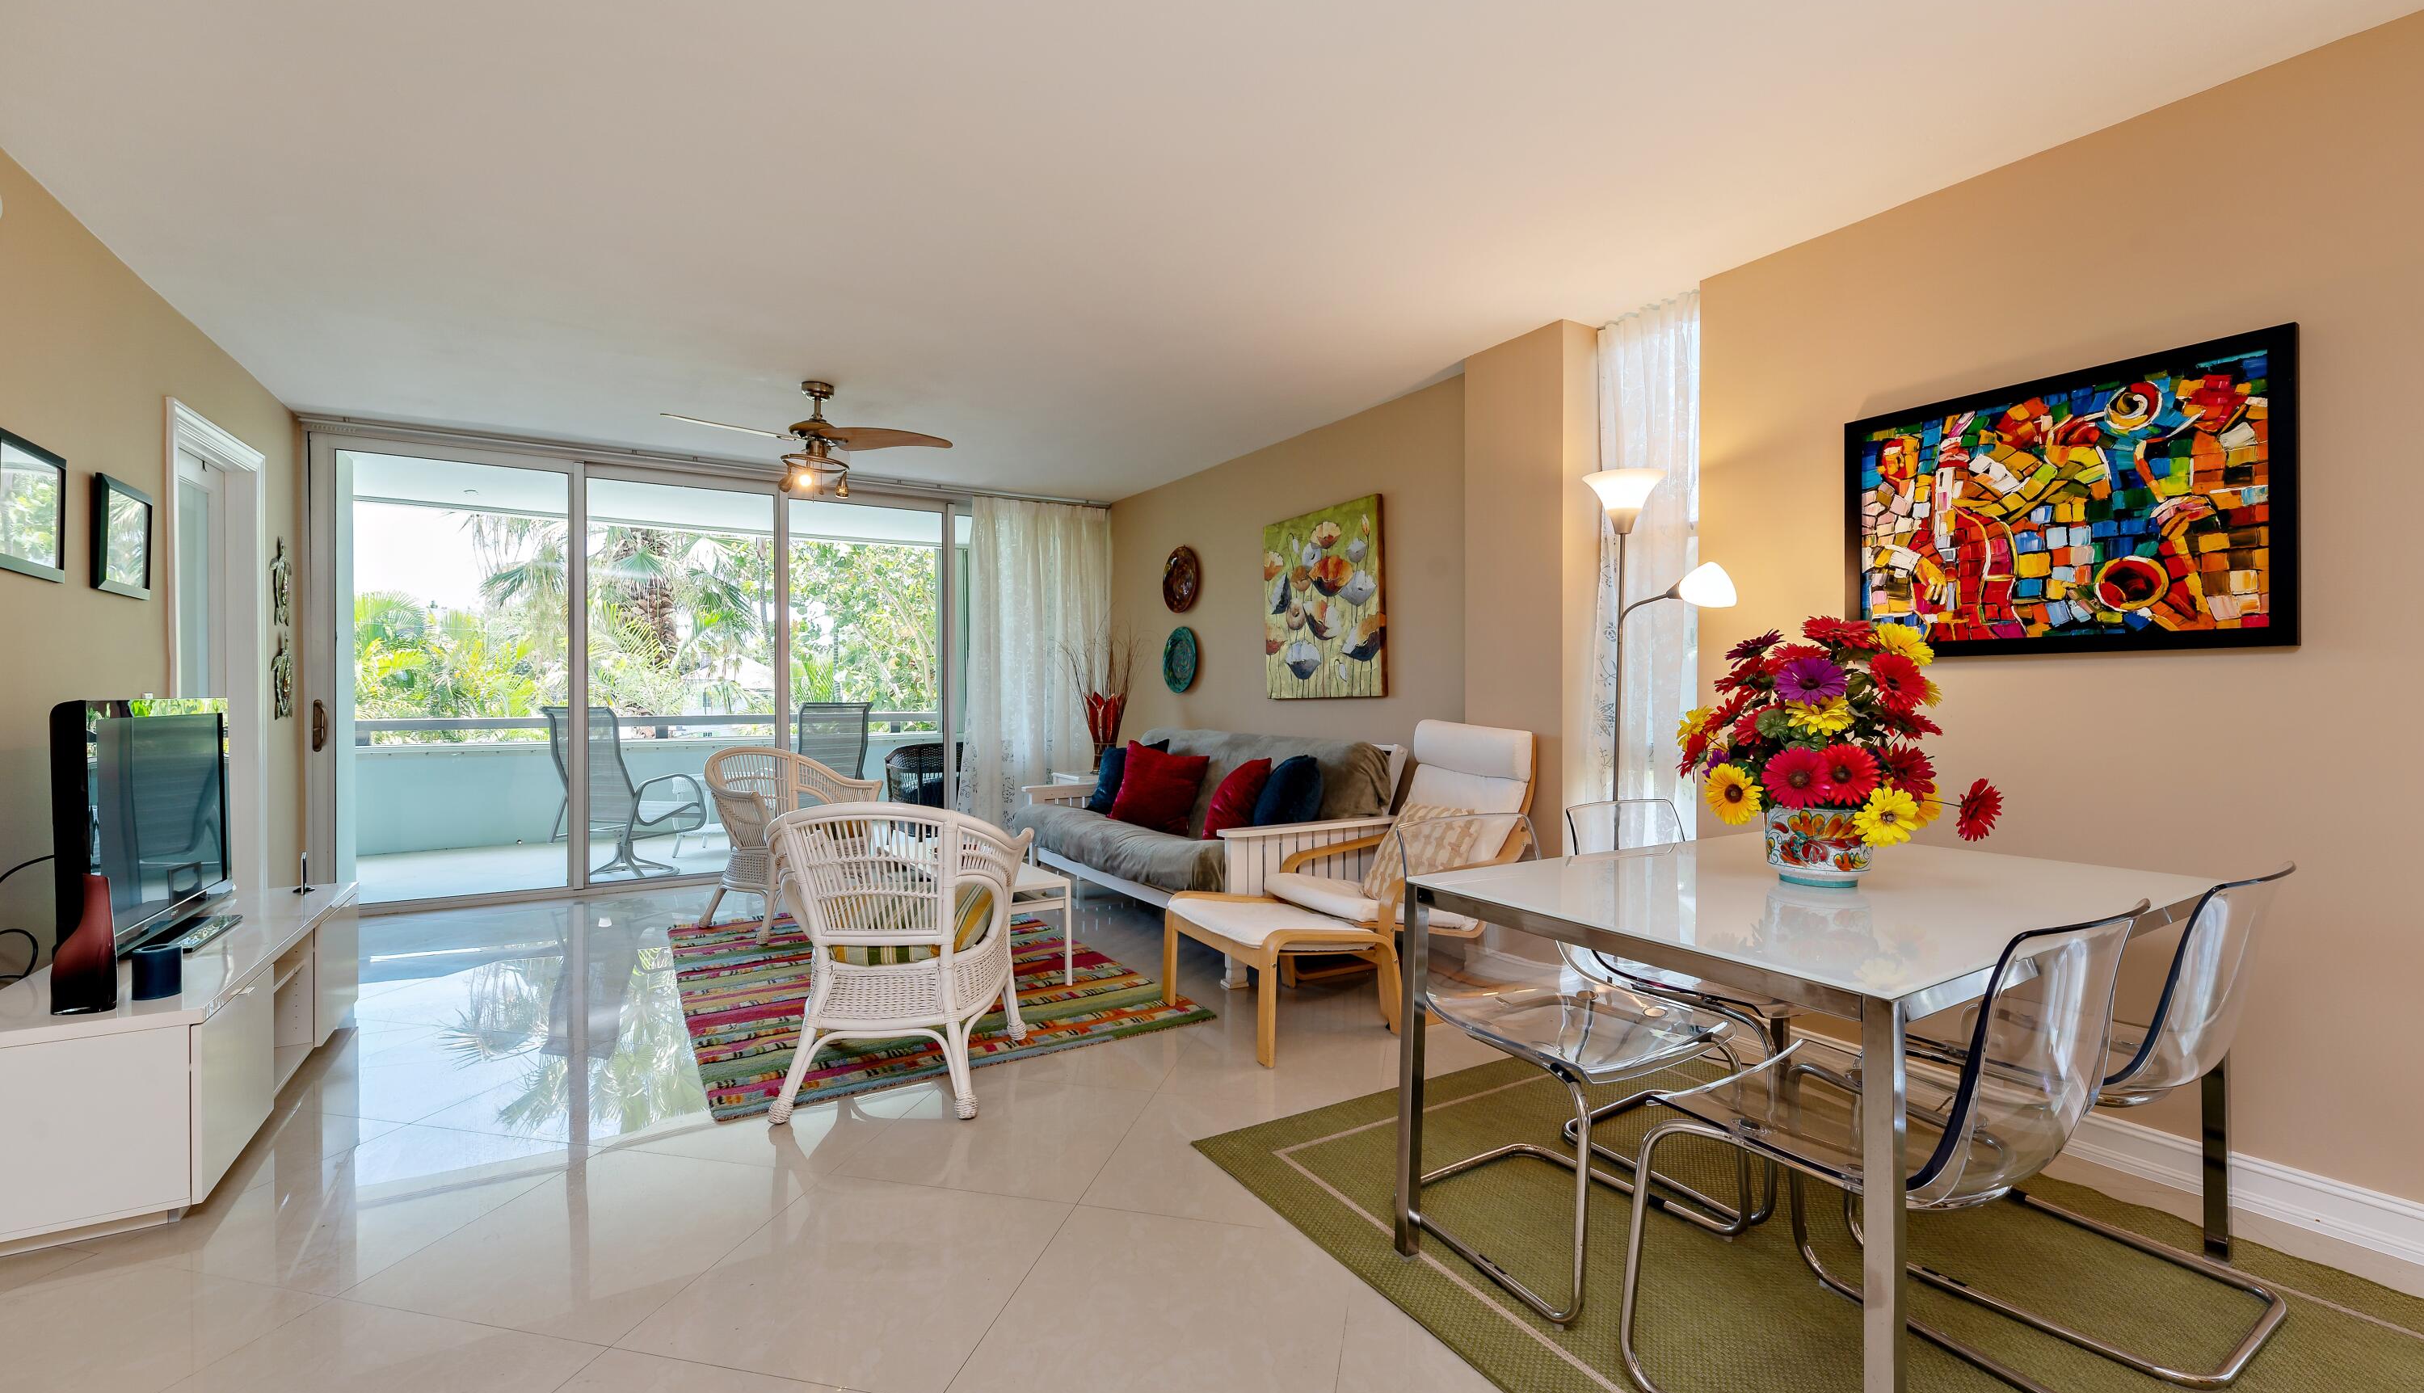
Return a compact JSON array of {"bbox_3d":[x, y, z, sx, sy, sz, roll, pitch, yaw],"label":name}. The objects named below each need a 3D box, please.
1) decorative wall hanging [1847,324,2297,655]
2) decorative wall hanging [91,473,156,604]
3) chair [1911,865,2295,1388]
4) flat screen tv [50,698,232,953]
[{"bbox_3d":[2.028,-0.436,2.307,0.040,0.668,0.846,0,0,-33],"label":"decorative wall hanging"},{"bbox_3d":[-3.222,-0.459,2.790,0.030,0.325,0.360,0,0,-33],"label":"decorative wall hanging"},{"bbox_3d":[1.629,0.693,1.824,0.540,0.810,0.570,0,0,-33],"label":"chair"},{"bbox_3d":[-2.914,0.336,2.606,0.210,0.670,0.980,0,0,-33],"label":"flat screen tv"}]

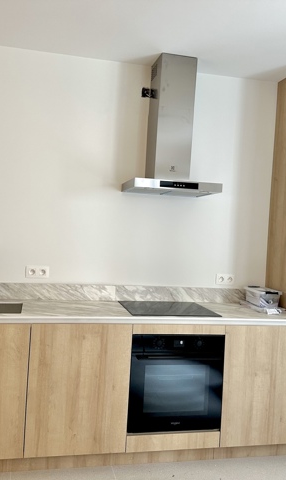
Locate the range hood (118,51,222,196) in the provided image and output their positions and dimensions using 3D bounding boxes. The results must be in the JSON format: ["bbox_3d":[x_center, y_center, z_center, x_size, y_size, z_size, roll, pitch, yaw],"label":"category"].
[{"bbox_3d":[0.208,-0.796,3.071,0.592,0.935,0.485,3,1,-12],"label":"range hood"}]

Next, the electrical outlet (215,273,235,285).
[{"bbox_3d":[0.640,0.309,3.445,0.154,0.079,0.012,3,1,-12],"label":"electrical outlet"}]

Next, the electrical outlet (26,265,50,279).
[{"bbox_3d":[-0.746,0.228,3.143,0.160,0.079,0.012,3,1,-12],"label":"electrical outlet"}]

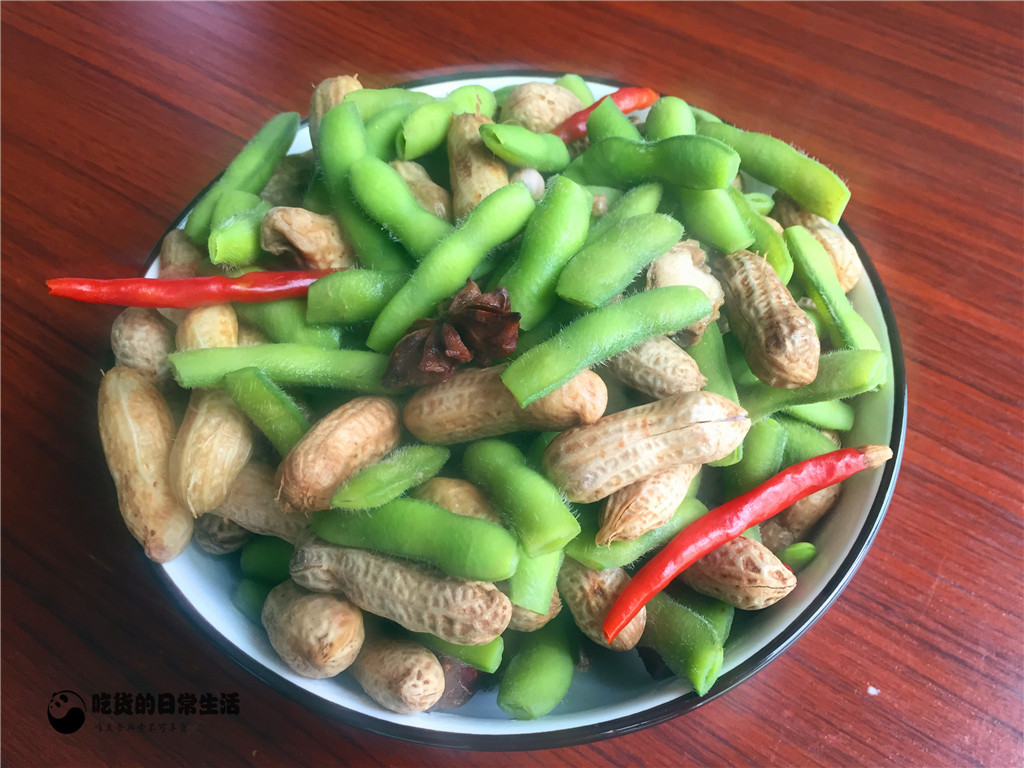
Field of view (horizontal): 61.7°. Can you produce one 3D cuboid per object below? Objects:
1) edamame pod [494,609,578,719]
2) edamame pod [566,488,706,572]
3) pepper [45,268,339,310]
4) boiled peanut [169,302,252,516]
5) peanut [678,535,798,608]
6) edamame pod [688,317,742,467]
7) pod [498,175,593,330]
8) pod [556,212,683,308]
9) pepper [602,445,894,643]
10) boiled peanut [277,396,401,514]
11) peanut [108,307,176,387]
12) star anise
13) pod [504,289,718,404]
[{"bbox_3d":[0.009,0.053,0.178,0.014,0.011,0.031,22,58,13],"label":"edamame pod"},{"bbox_3d":[0.026,0.030,0.176,0.030,0.010,0.013,-16,60,-8],"label":"edamame pod"},{"bbox_3d":[-0.072,-0.022,0.194,0.070,0.009,0.009,0,58,8],"label":"pepper"},{"bbox_3d":[-0.065,0.005,0.186,0.016,0.015,0.047,-3,74,-2],"label":"boiled peanut"},{"bbox_3d":[0.047,0.039,0.183,0.028,0.015,0.015,15,61,8],"label":"peanut"},{"bbox_3d":[0.045,-0.001,0.193,0.011,0.009,0.040,-5,70,-2],"label":"edamame pod"},{"bbox_3d":[0.009,-0.031,0.197,0.014,0.011,0.042,13,68,12],"label":"pod"},{"bbox_3d":[0.024,-0.028,0.189,0.032,0.010,0.013,-30,63,-21],"label":"pod"},{"bbox_3d":[0.048,0.028,0.173,0.075,0.009,0.013,-27,62,-18],"label":"pepper"},{"bbox_3d":[-0.037,0.015,0.183,0.032,0.015,0.015,-42,65,-9],"label":"boiled peanut"},{"bbox_3d":[-0.080,-0.005,0.192,0.015,0.014,0.026,-18,95,-11],"label":"peanut"},{"bbox_3d":[-0.013,-0.010,0.177,0.030,0.014,0.027,-8,67,-2],"label":"star anise"},{"bbox_3d":[0.021,-0.008,0.178,0.048,0.011,0.012,-22,60,-9],"label":"pod"}]

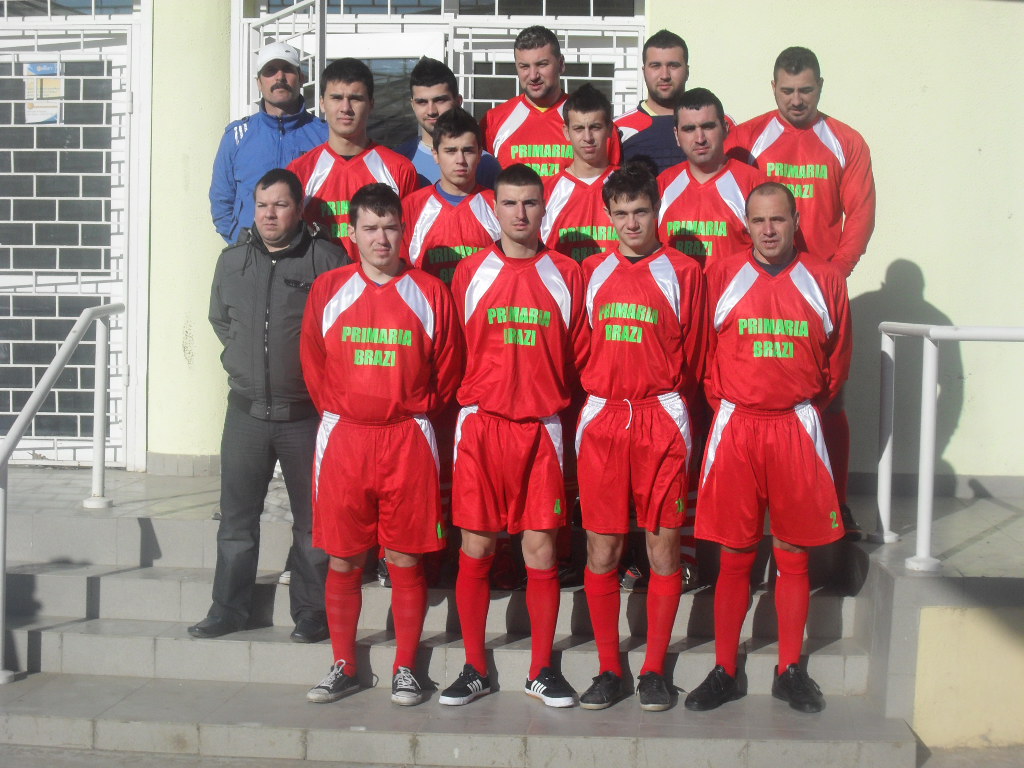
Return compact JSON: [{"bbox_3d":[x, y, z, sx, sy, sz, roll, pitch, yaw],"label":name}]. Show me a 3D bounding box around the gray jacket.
[{"bbox_3d":[-0.794,-0.212,5.797,0.510,0.664,0.340,2,3,12],"label":"gray jacket"}]

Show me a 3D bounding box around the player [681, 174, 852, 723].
[{"bbox_3d":[0.839,0.204,5.471,0.530,1.716,0.380,1,3,10],"label":"player"}]

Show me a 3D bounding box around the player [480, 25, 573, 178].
[{"bbox_3d":[0.133,-0.409,6.296,0.530,1.860,0.360,1,3,9],"label":"player"}]

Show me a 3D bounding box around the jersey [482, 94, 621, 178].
[{"bbox_3d":[0.142,-0.751,6.297,0.550,0.655,0.340,1,3,9],"label":"jersey"}]

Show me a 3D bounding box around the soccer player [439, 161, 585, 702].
[{"bbox_3d":[0.012,0.162,5.505,0.490,1.764,0.360,1,3,1],"label":"soccer player"}]

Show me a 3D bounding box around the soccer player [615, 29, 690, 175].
[{"bbox_3d":[0.606,-0.411,6.371,0.560,1.882,0.380,1,3,7],"label":"soccer player"}]

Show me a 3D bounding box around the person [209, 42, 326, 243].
[{"bbox_3d":[-0.895,-0.396,6.367,0.520,1.807,0.360,0,3,-7],"label":"person"}]

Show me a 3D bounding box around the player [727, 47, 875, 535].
[{"bbox_3d":[1.066,-0.365,6.298,0.580,1.816,0.400,1,3,10],"label":"player"}]

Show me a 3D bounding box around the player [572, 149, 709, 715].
[{"bbox_3d":[0.418,0.169,5.490,0.440,1.773,0.380,2,3,11],"label":"player"}]

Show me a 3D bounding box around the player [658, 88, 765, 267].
[{"bbox_3d":[0.706,-0.159,5.990,0.520,1.790,0.380,2,4,14],"label":"player"}]

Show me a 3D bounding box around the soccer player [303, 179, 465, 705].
[{"bbox_3d":[-0.428,0.186,5.528,0.520,1.701,0.360,1,3,-2],"label":"soccer player"}]

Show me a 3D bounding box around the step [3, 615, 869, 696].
[{"bbox_3d":[-0.326,0.933,5.774,3.069,0.145,0.299,1,3,4],"label":"step"}]

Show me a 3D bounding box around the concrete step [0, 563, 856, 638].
[{"bbox_3d":[-0.313,0.788,6.082,3.064,0.151,0.287,1,3,3],"label":"concrete step"}]

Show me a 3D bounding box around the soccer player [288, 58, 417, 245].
[{"bbox_3d":[-0.575,-0.234,6.081,0.520,1.890,0.380,1,3,-2],"label":"soccer player"}]

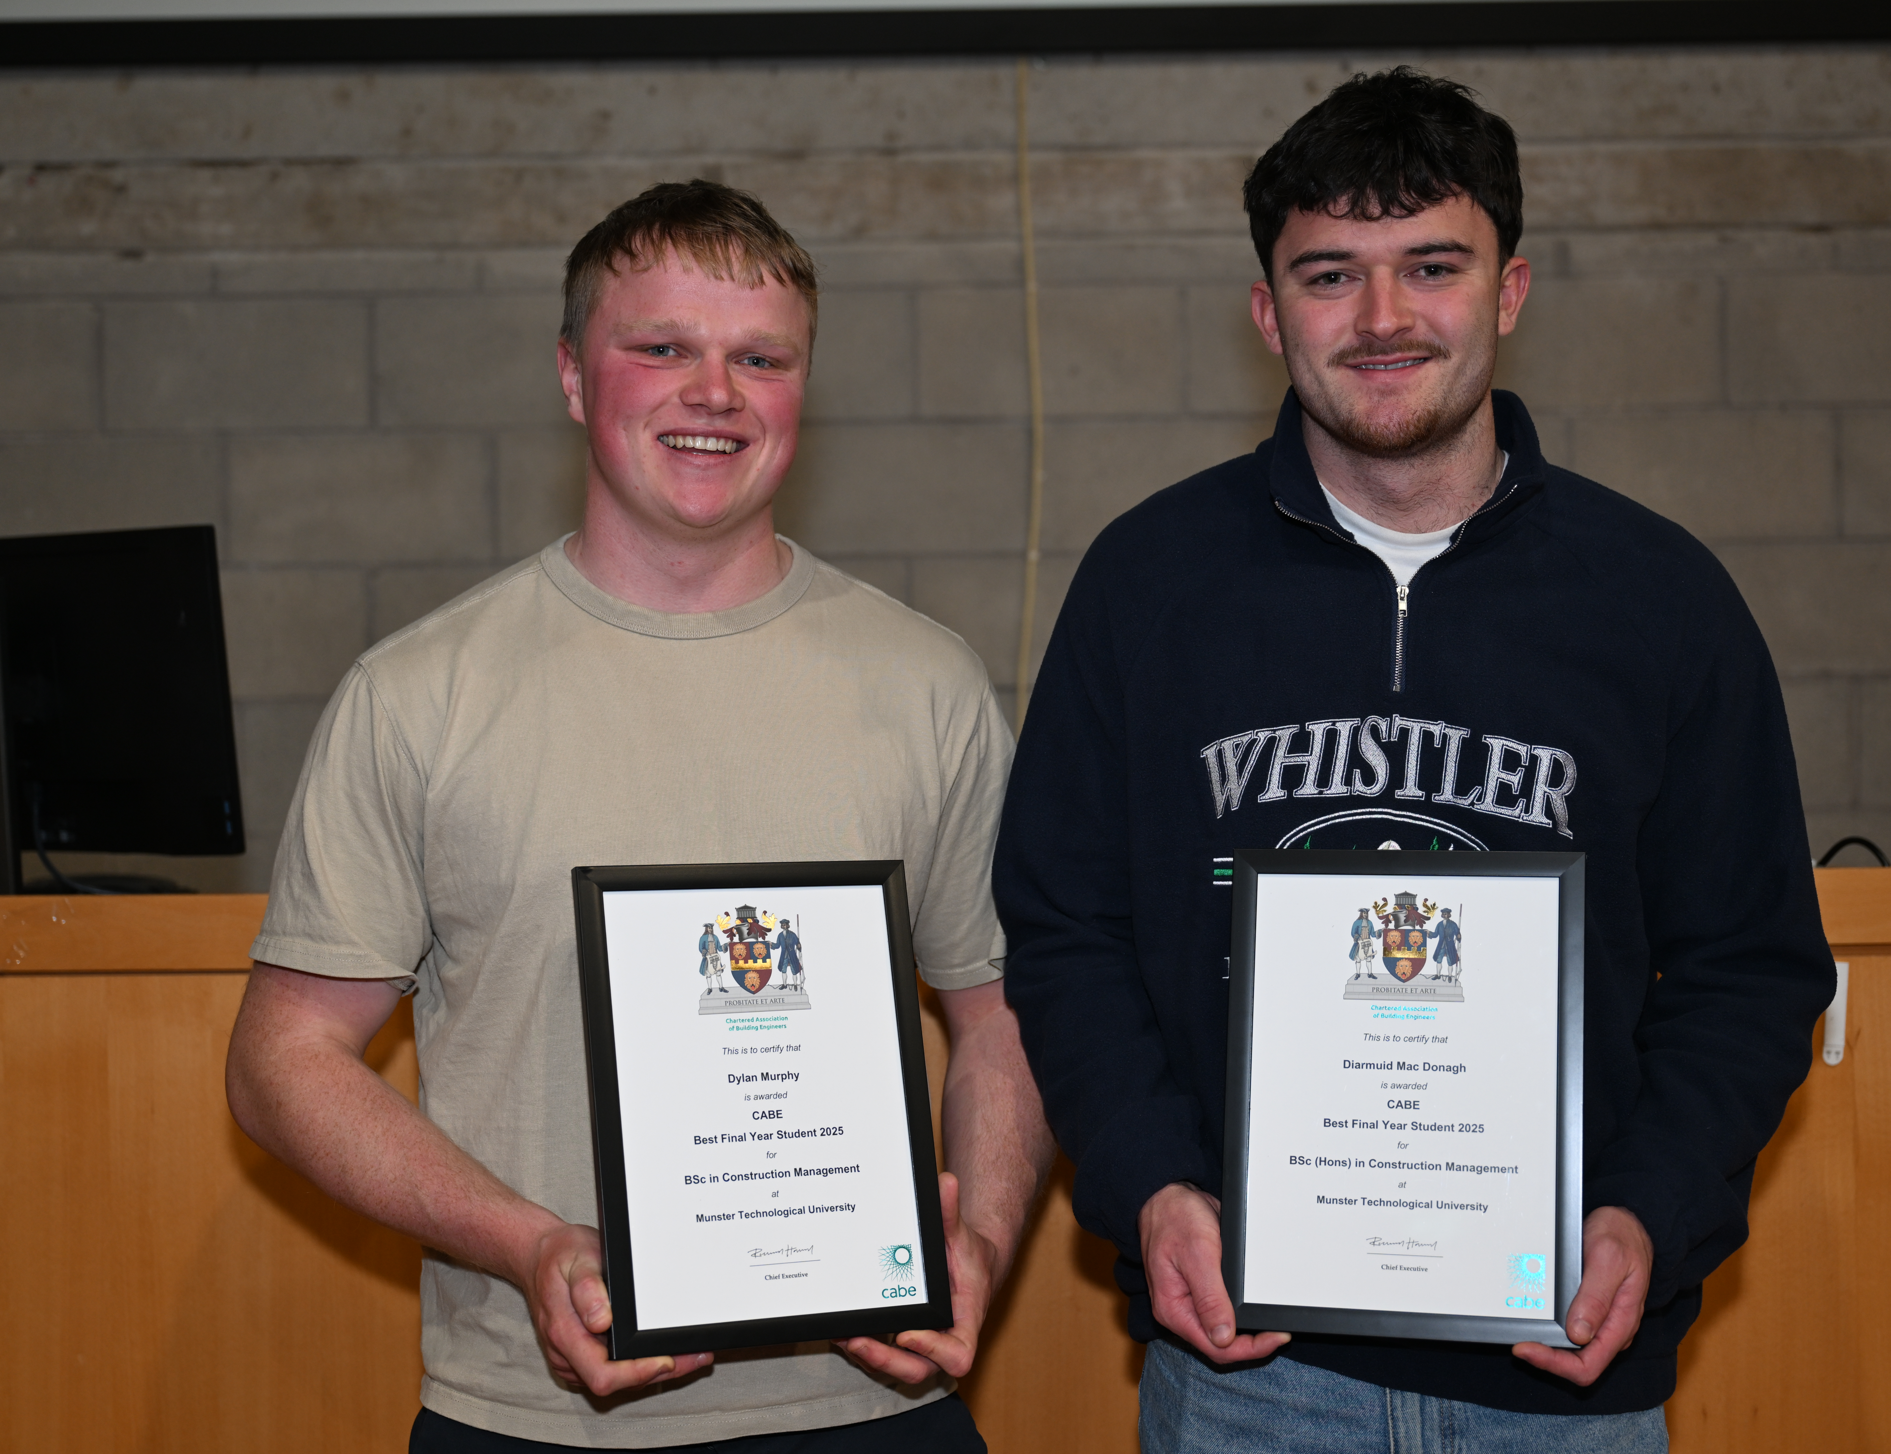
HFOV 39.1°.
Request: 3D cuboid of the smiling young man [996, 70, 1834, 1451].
[{"bbox_3d":[0.343,0.475,1.920,0.610,1.870,0.360,-1,1,12],"label":"smiling young man"}]

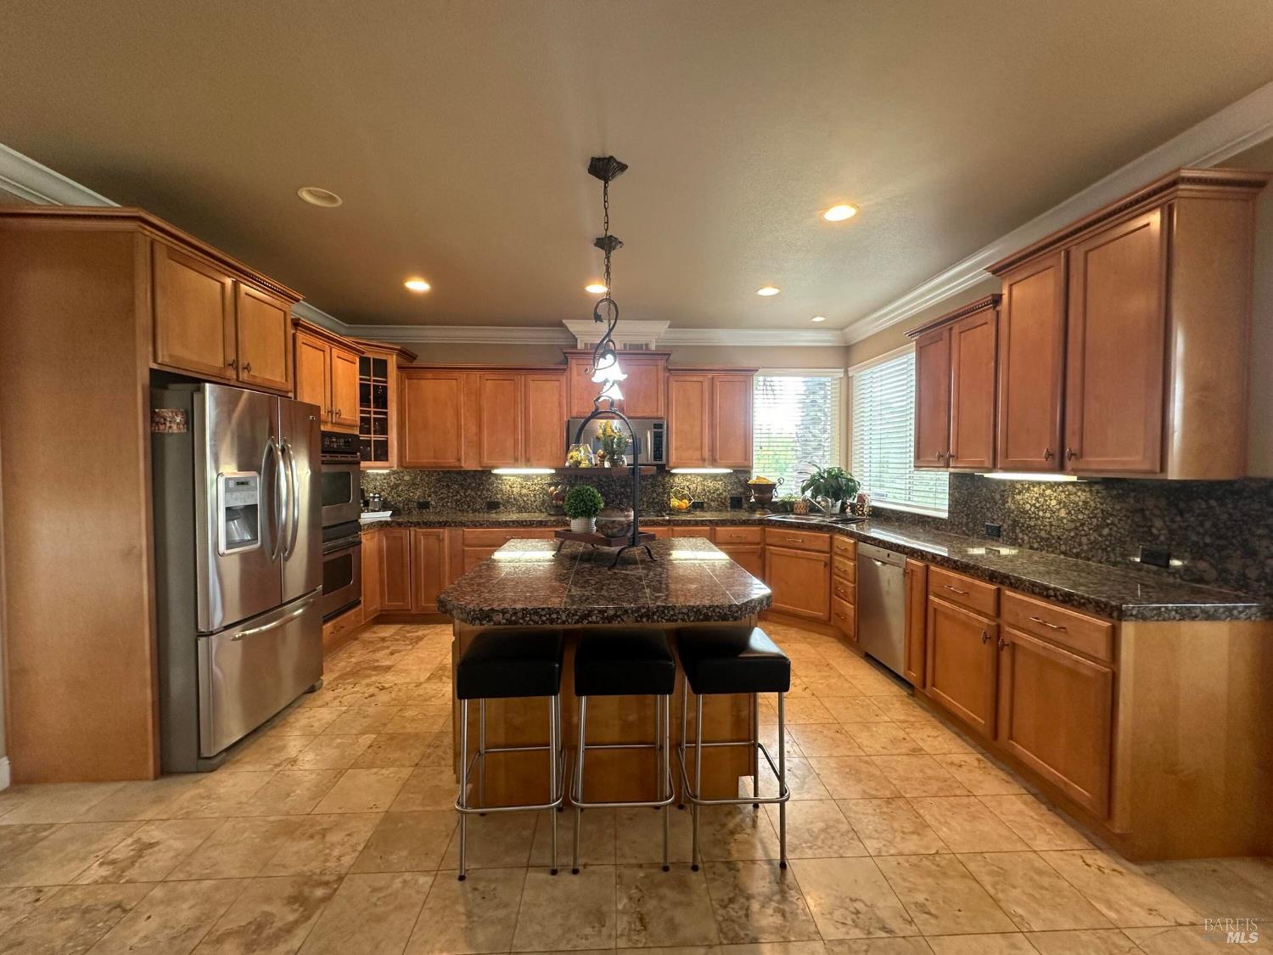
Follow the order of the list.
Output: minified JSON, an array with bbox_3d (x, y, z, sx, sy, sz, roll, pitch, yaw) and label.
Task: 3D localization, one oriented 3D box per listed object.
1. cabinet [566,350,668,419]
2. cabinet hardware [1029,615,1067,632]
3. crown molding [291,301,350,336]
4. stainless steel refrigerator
[{"bbox_3d":[-0.177,-0.853,4.862,0.935,0.615,0.390,0,1,-2],"label":"cabinet"},{"bbox_3d":[1.655,0.591,2.083,0.032,0.020,0.155,0,2,-3],"label":"cabinet hardware"},{"bbox_3d":[-2.795,-1.386,4.594,0.115,0.135,0.820,0,2,-3],"label":"crown molding"},{"bbox_3d":[-2.328,0.449,2.780,0.830,1.765,0.920,0,1,-2],"label":"stainless steel refrigerator"}]

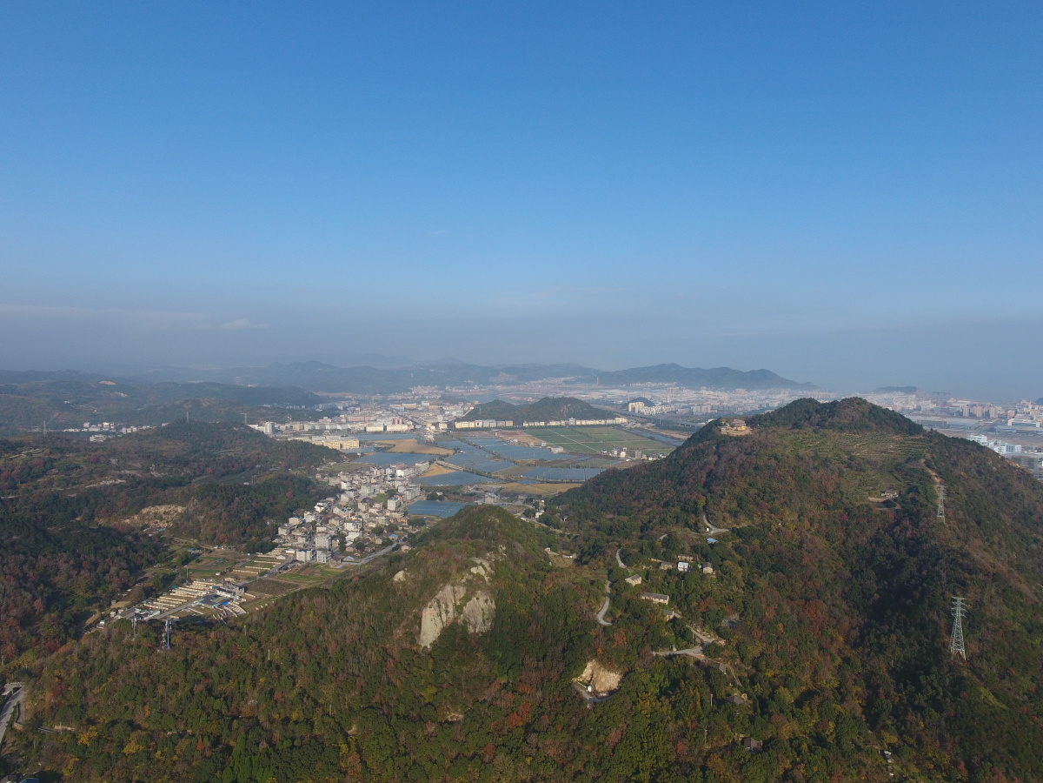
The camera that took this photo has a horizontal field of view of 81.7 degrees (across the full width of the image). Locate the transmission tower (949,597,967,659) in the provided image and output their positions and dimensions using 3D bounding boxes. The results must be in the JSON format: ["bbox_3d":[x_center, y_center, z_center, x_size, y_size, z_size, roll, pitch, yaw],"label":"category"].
[{"bbox_3d":[293.888,158.993,405.699,9.600,40.400,7.500,2,2,14],"label":"transmission tower"}]

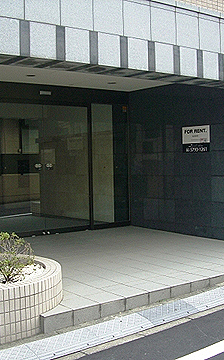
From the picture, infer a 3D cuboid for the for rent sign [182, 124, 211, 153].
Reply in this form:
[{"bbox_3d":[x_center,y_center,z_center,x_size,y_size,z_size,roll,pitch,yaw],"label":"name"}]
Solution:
[{"bbox_3d":[1.399,-0.668,8.683,0.030,0.445,0.640,-3,3,-35],"label":"for rent sign"}]

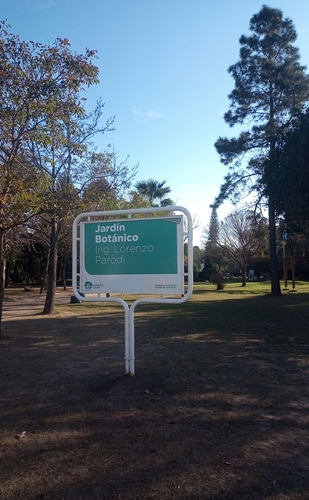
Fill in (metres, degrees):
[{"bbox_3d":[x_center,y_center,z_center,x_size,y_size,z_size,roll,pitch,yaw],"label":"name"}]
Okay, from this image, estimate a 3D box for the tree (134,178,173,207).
[{"bbox_3d":[-0.142,-1.741,40.291,3.900,10.884,3.900,0,-3,0],"label":"tree"}]

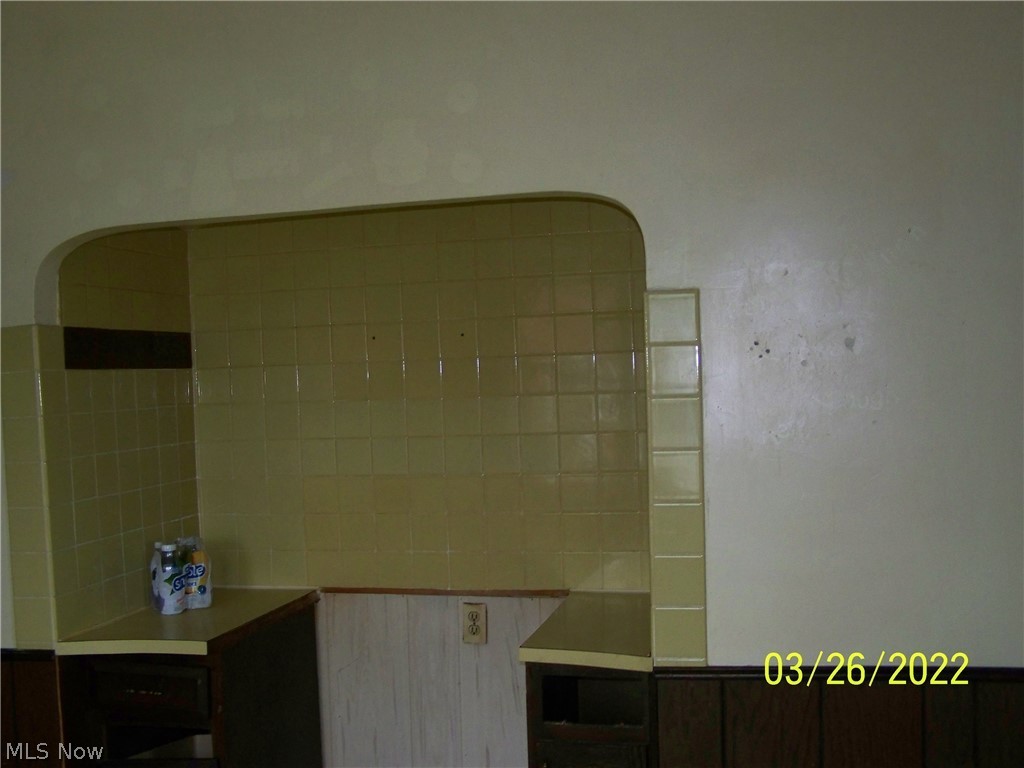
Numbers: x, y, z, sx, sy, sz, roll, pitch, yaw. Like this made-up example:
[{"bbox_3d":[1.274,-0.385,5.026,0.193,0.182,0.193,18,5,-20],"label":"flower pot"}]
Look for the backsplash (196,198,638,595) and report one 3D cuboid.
[{"bbox_3d":[-0.256,0.043,3.163,1.393,1.080,0.014,-2,2,14],"label":"backsplash"}]

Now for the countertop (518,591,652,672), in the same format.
[{"bbox_3d":[0.233,0.593,2.741,0.311,0.034,0.632,-2,2,14],"label":"countertop"}]

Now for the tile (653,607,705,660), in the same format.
[{"bbox_3d":[0.343,0.517,2.308,0.110,0.109,0.012,-2,2,14],"label":"tile"}]

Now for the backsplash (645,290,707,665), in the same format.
[{"bbox_3d":[0.331,0.196,2.298,0.113,0.772,0.014,-2,2,14],"label":"backsplash"}]

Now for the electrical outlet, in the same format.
[{"bbox_3d":[-0.105,0.671,3.148,0.070,0.115,0.010,-2,2,14],"label":"electrical outlet"}]

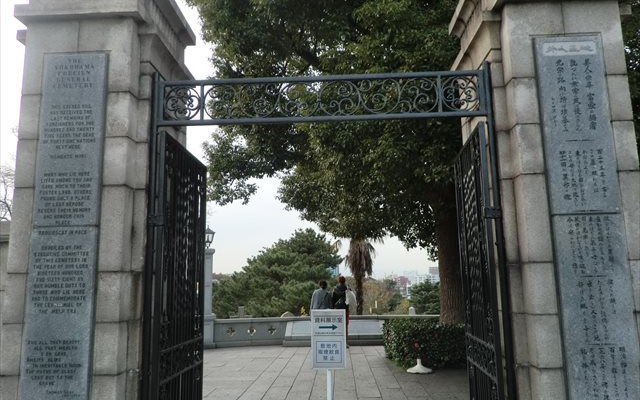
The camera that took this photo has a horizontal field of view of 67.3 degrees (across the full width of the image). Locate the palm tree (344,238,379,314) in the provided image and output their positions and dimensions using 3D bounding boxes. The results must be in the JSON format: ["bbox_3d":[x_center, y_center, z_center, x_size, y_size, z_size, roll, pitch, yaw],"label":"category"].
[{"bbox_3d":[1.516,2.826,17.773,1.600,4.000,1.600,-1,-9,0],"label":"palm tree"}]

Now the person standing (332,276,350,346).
[{"bbox_3d":[0.502,2.601,11.233,0.470,1.680,0.360,-1,-9,0],"label":"person standing"}]

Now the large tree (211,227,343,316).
[{"bbox_3d":[-2.146,3.930,22.672,6.600,5.450,6.000,-1,-9,0],"label":"large tree"}]

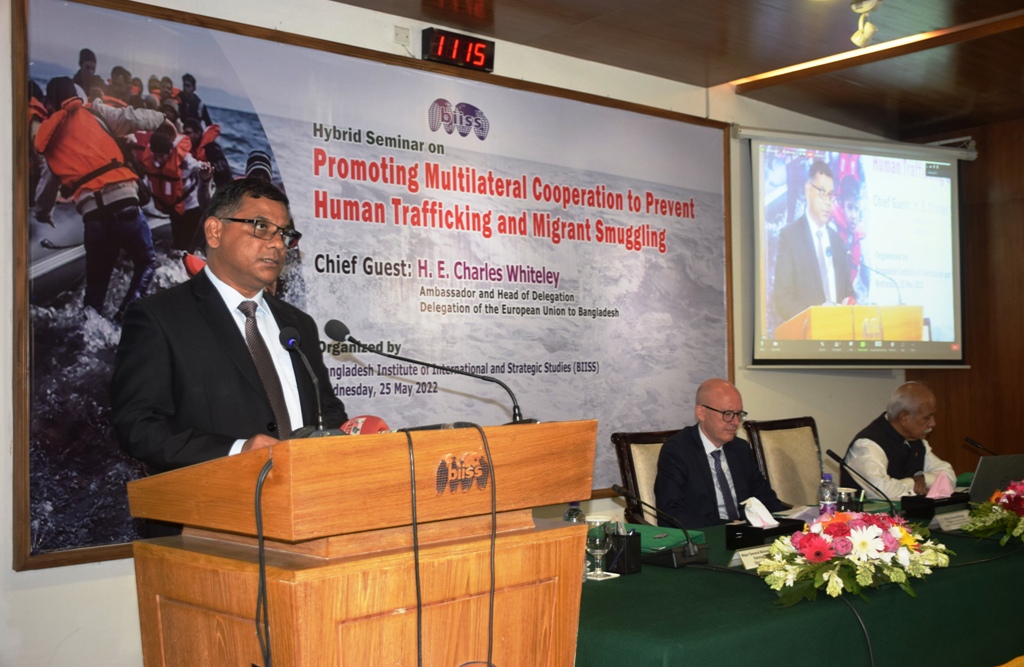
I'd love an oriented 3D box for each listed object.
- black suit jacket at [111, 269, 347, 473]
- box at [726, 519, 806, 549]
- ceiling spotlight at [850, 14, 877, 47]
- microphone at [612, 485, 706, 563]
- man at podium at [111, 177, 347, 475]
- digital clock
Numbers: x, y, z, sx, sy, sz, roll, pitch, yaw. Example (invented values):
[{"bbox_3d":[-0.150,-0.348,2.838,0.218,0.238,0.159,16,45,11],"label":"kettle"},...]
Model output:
[{"bbox_3d":[-0.610,0.231,2.377,0.540,0.770,0.440,0,-2,-41],"label":"black suit jacket"},{"bbox_3d":[0.771,0.615,3.365,0.208,0.074,0.131,0,-2,-41],"label":"box"},{"bbox_3d":[1.312,-1.135,4.140,0.070,0.120,0.088,0,-2,-41],"label":"ceiling spotlight"},{"bbox_3d":[0.393,0.553,3.230,0.145,0.205,0.340,0,-2,-41],"label":"microphone"},{"bbox_3d":[-0.593,0.517,2.354,0.540,1.745,0.480,0,-2,-41],"label":"man at podium"},{"bbox_3d":[-0.207,-1.101,4.352,0.311,0.121,0.065,0,-2,-41],"label":"digital clock"}]

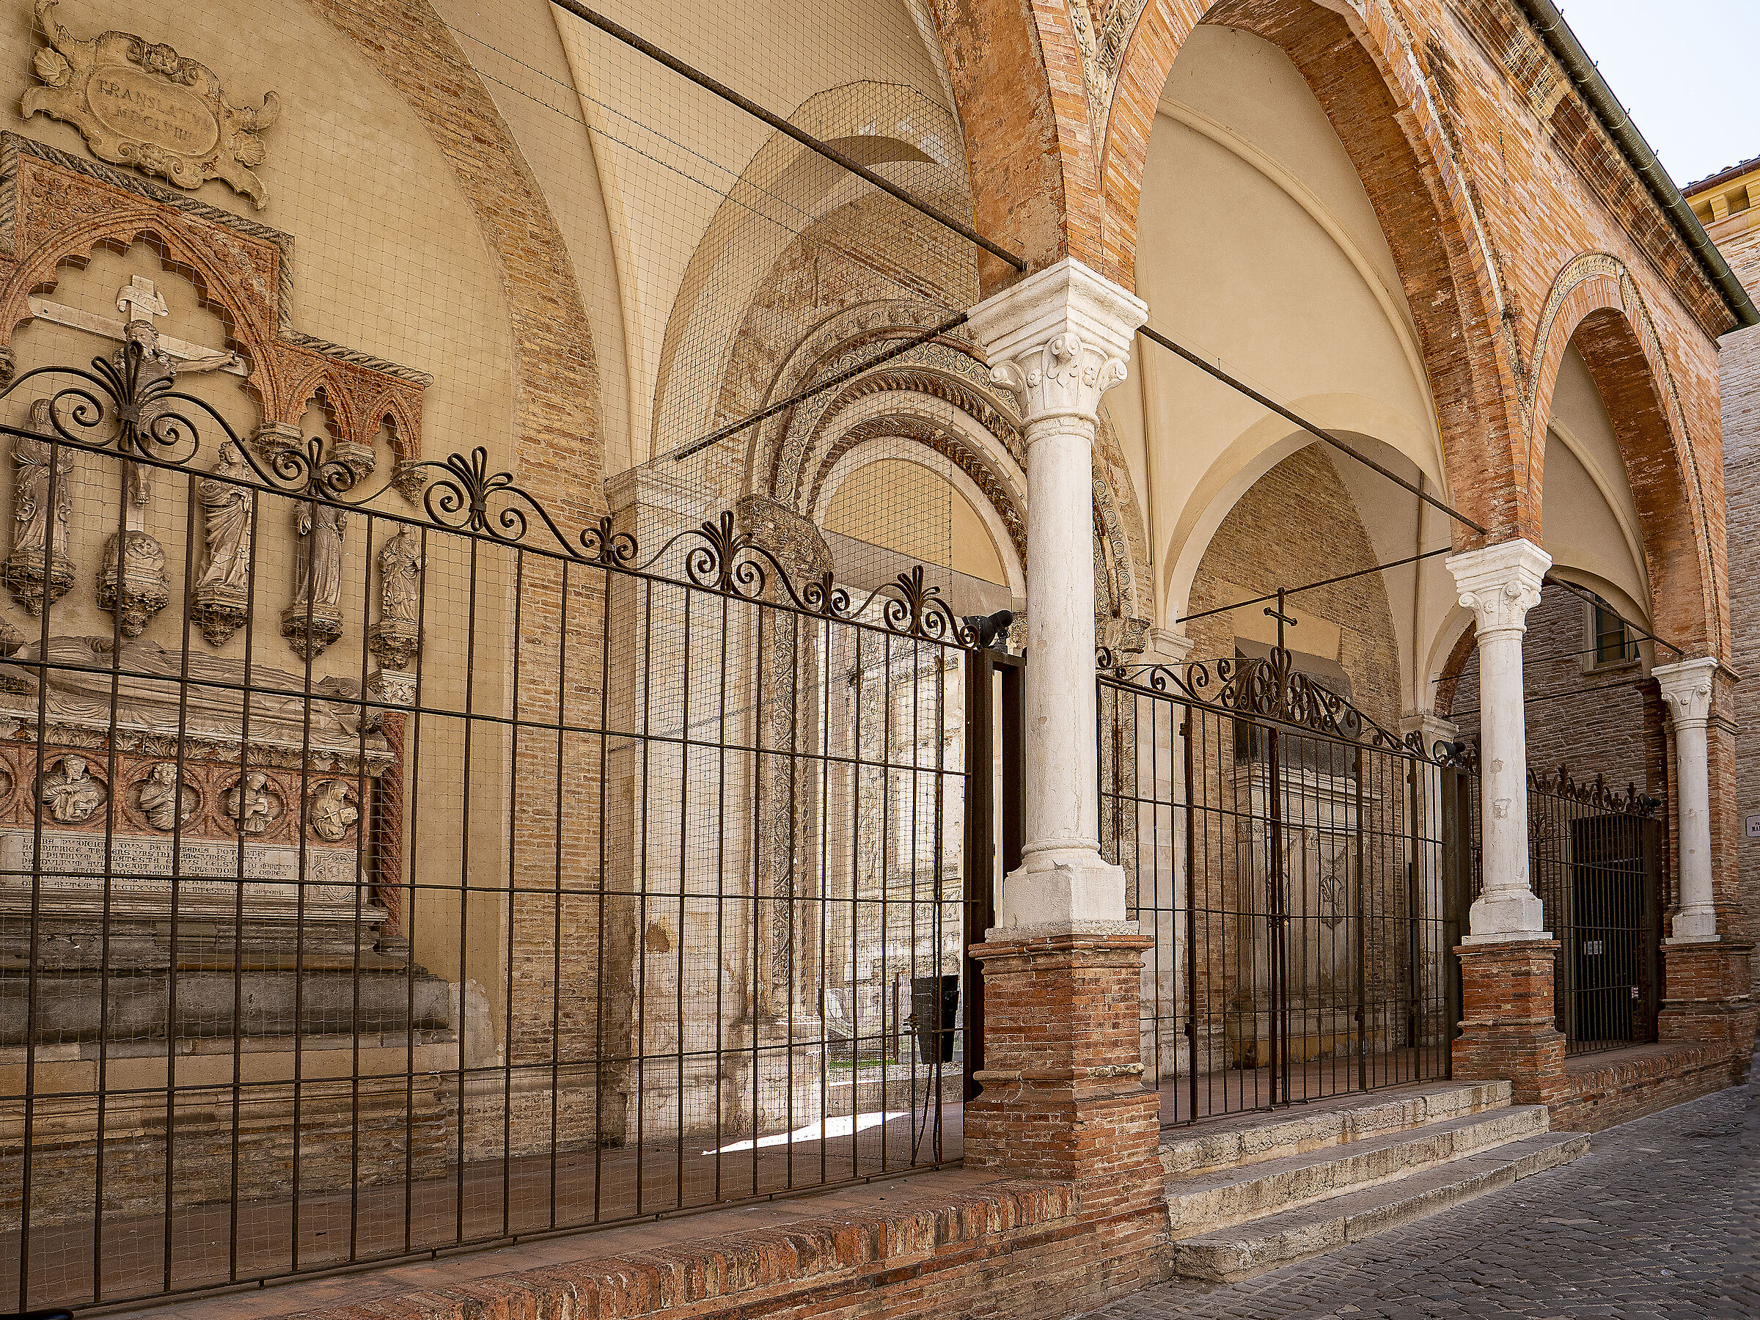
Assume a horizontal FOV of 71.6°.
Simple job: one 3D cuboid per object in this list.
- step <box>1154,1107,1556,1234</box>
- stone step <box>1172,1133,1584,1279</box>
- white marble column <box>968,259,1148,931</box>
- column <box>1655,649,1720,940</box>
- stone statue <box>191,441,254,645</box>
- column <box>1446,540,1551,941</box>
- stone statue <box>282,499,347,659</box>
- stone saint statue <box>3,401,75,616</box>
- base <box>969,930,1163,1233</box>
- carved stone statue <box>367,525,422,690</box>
[{"bbox_3d":[3.057,3.025,7.515,5.062,0.170,0.340,13,-15,-43],"label":"step"},{"bbox_3d":[3.249,3.152,7.299,4.972,0.165,0.340,13,-15,-43],"label":"stone step"},{"bbox_3d":[0.841,-0.273,5.700,0.560,2.960,0.560,-5,-7,44],"label":"white marble column"},{"bbox_3d":[8.818,1.547,13.264,0.560,2.960,0.560,-5,-7,44],"label":"column"},{"bbox_3d":[-3.374,-0.596,6.264,0.210,1.040,0.250,-8,-11,43],"label":"stone statue"},{"bbox_3d":[4.820,0.654,9.434,0.560,2.960,0.560,-5,-7,44],"label":"column"},{"bbox_3d":[-3.043,-0.500,6.572,0.210,1.000,0.250,-8,-11,43],"label":"stone statue"},{"bbox_3d":[-3.945,-0.723,5.726,0.210,1.020,0.250,-8,-11,43],"label":"stone saint statue"},{"bbox_3d":[0.849,1.907,5.558,0.620,1.310,0.620,-8,-11,43],"label":"base"},{"bbox_3d":[-2.729,-0.345,6.872,0.210,0.960,0.240,-8,-11,43],"label":"carved stone statue"}]

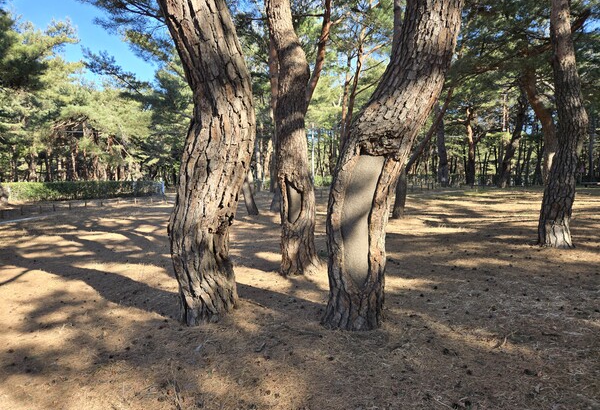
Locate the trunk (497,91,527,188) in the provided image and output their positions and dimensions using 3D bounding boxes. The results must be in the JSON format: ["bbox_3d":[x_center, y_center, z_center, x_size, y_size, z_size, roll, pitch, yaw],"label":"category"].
[{"bbox_3d":[15.914,-4.929,30.000,1.990,7.370,1.200,3,6,28],"label":"trunk"}]

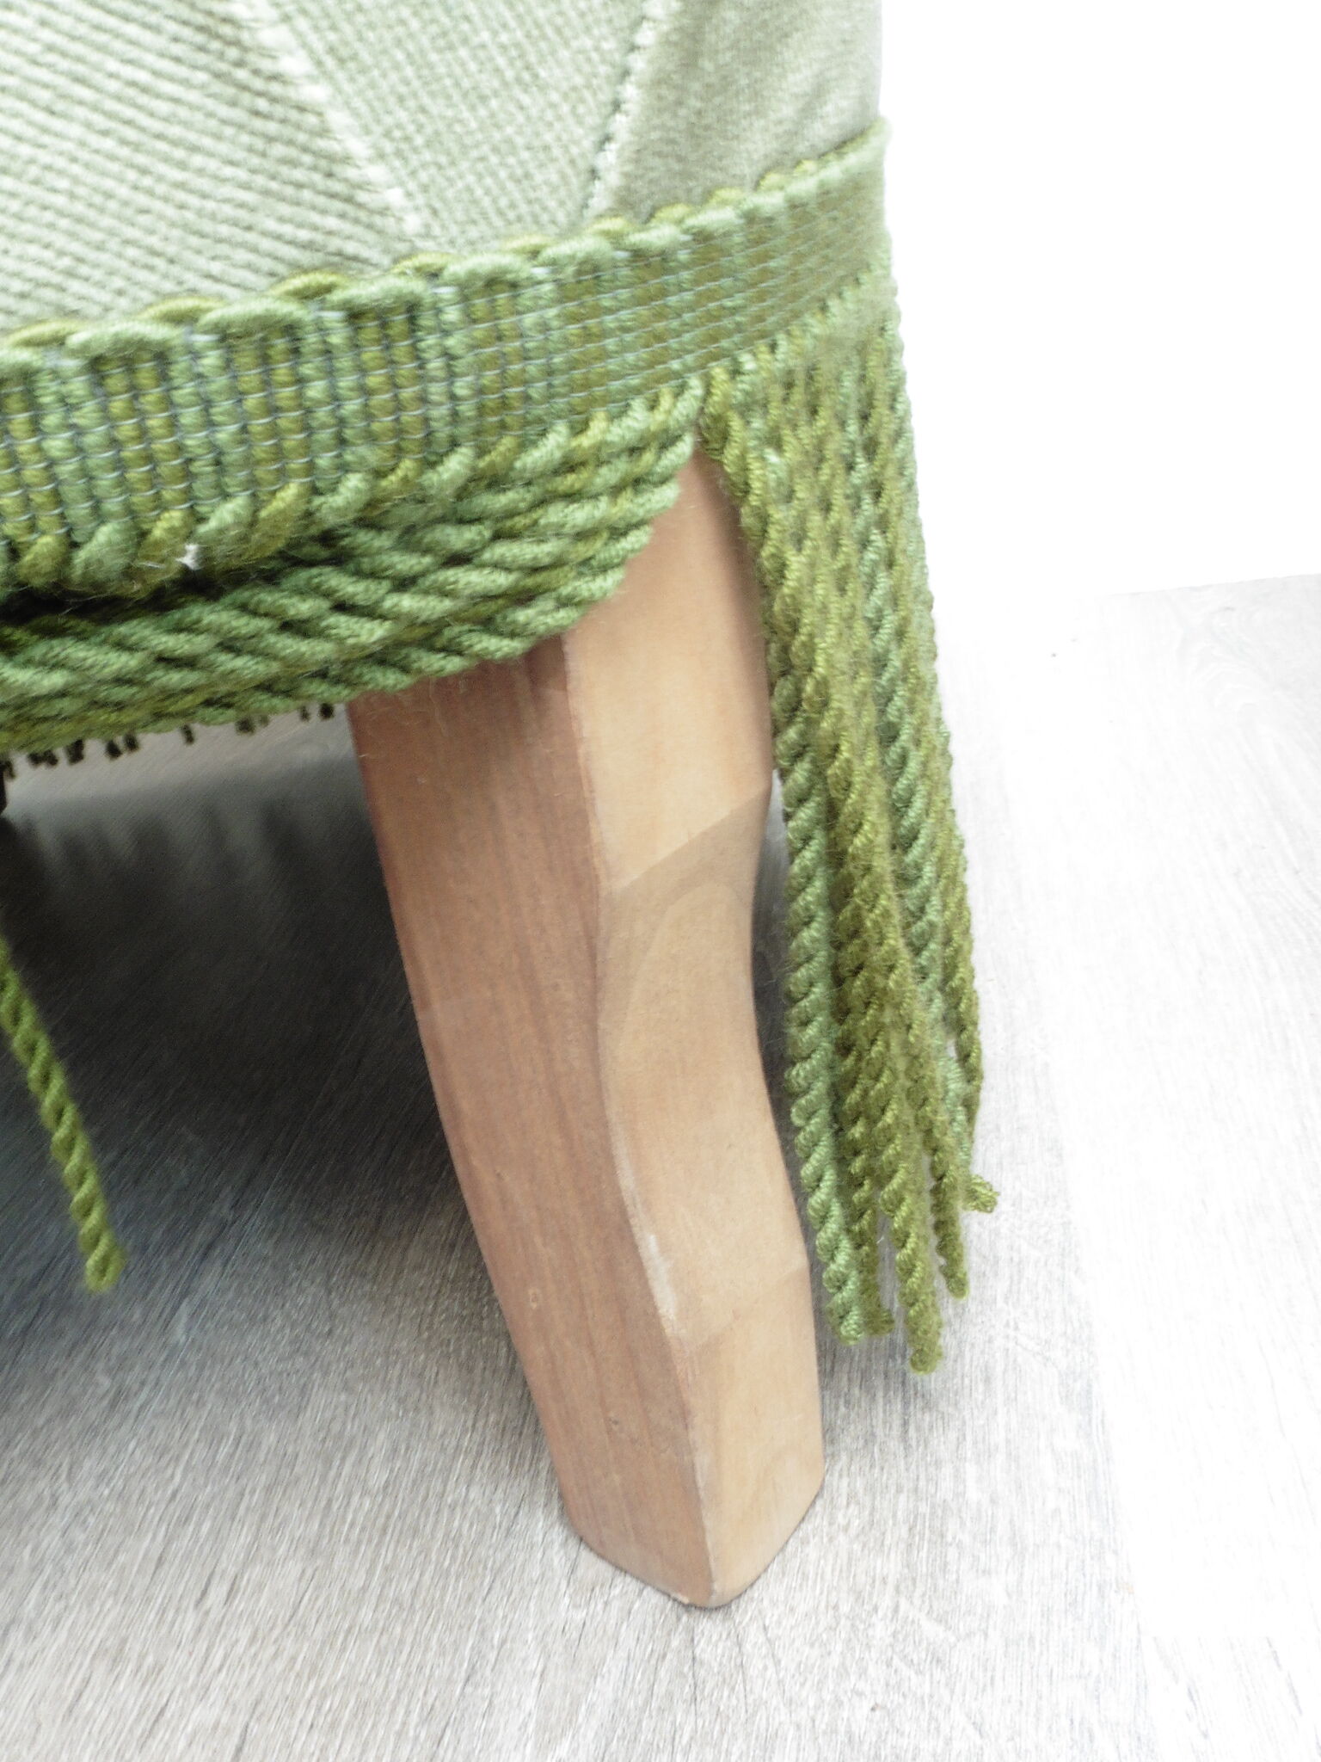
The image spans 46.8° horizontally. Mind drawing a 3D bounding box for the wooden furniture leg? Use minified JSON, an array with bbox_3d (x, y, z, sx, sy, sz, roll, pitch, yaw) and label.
[{"bbox_3d":[-0.007,0.031,0.241,0.053,0.194,0.033,15,36,39],"label":"wooden furniture leg"}]

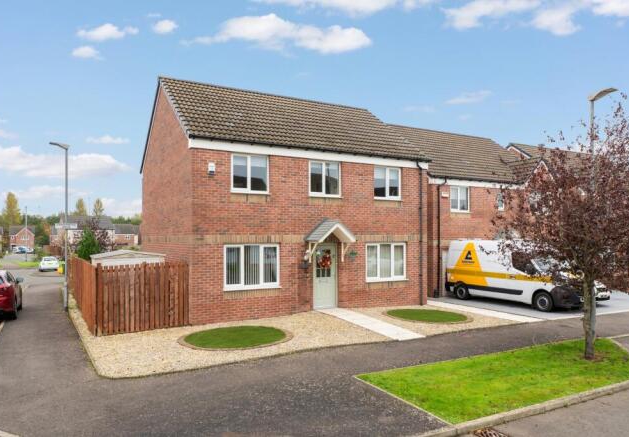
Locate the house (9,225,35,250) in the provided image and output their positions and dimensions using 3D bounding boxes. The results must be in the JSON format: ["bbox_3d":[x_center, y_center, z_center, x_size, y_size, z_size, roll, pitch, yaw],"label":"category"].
[{"bbox_3d":[-87.593,5.850,131.000,7.200,7.500,8.300,1,-2,-32],"label":"house"}]

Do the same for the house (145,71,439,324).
[{"bbox_3d":[-1.578,-0.924,17.423,8.700,8.000,8.000,1,-2,-30],"label":"house"}]

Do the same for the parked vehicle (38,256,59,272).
[{"bbox_3d":[-25.717,4.456,42.300,1.720,1.470,3.950,1,-2,-30],"label":"parked vehicle"}]

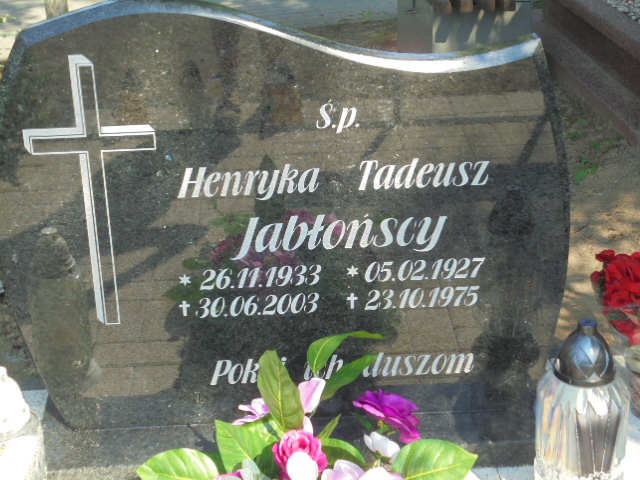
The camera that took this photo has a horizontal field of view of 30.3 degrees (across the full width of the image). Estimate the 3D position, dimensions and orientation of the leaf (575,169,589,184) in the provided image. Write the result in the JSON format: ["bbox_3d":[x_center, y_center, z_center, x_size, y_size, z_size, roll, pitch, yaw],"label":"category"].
[{"bbox_3d":[0.740,-0.180,3.350,0.041,0.036,0.038,-2,21,0],"label":"leaf"}]

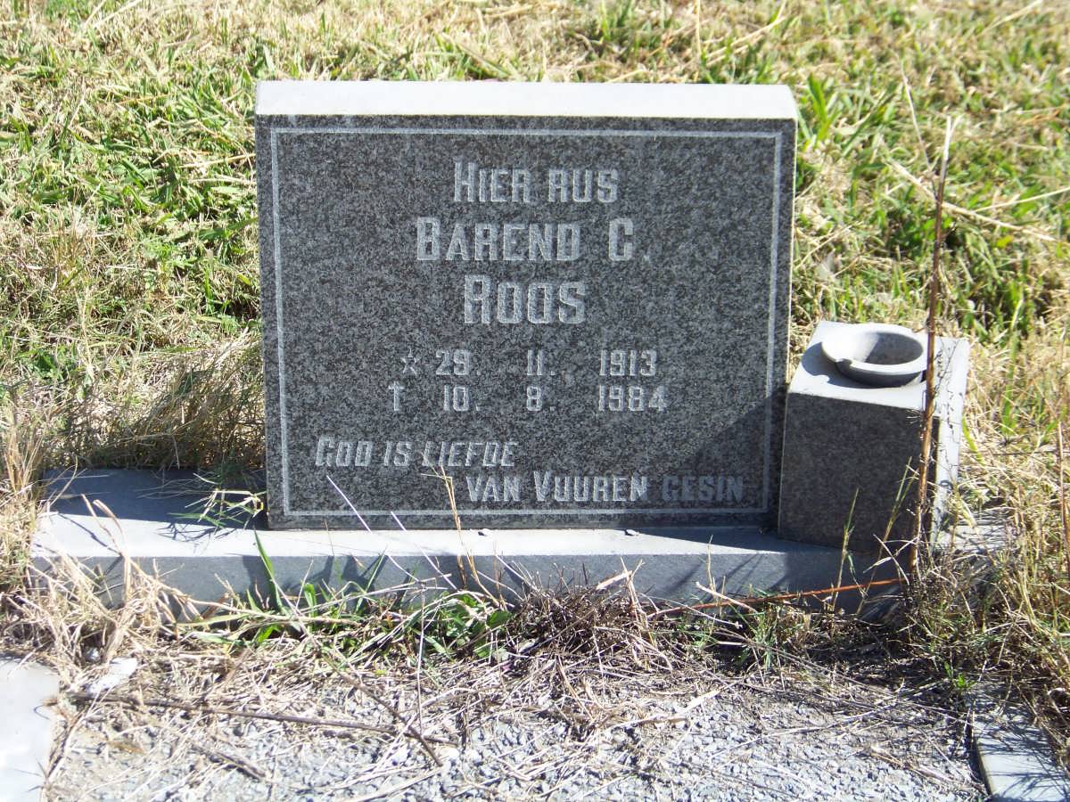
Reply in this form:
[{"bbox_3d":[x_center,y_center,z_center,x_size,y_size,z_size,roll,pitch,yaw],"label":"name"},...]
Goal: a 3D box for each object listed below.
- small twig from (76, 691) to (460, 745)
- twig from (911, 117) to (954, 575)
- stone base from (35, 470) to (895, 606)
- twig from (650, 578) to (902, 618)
[{"bbox_3d":[-0.253,0.294,3.024,0.371,0.009,0.012,6,28,11],"label":"small twig"},{"bbox_3d":[0.367,-0.044,3.024,0.014,0.470,0.014,0,27,-1],"label":"twig"},{"bbox_3d":[-0.019,0.142,3.247,0.933,0.078,0.178,0,27,-1],"label":"stone base"},{"bbox_3d":[0.230,0.190,3.150,0.243,0.009,0.010,-8,27,3],"label":"twig"}]

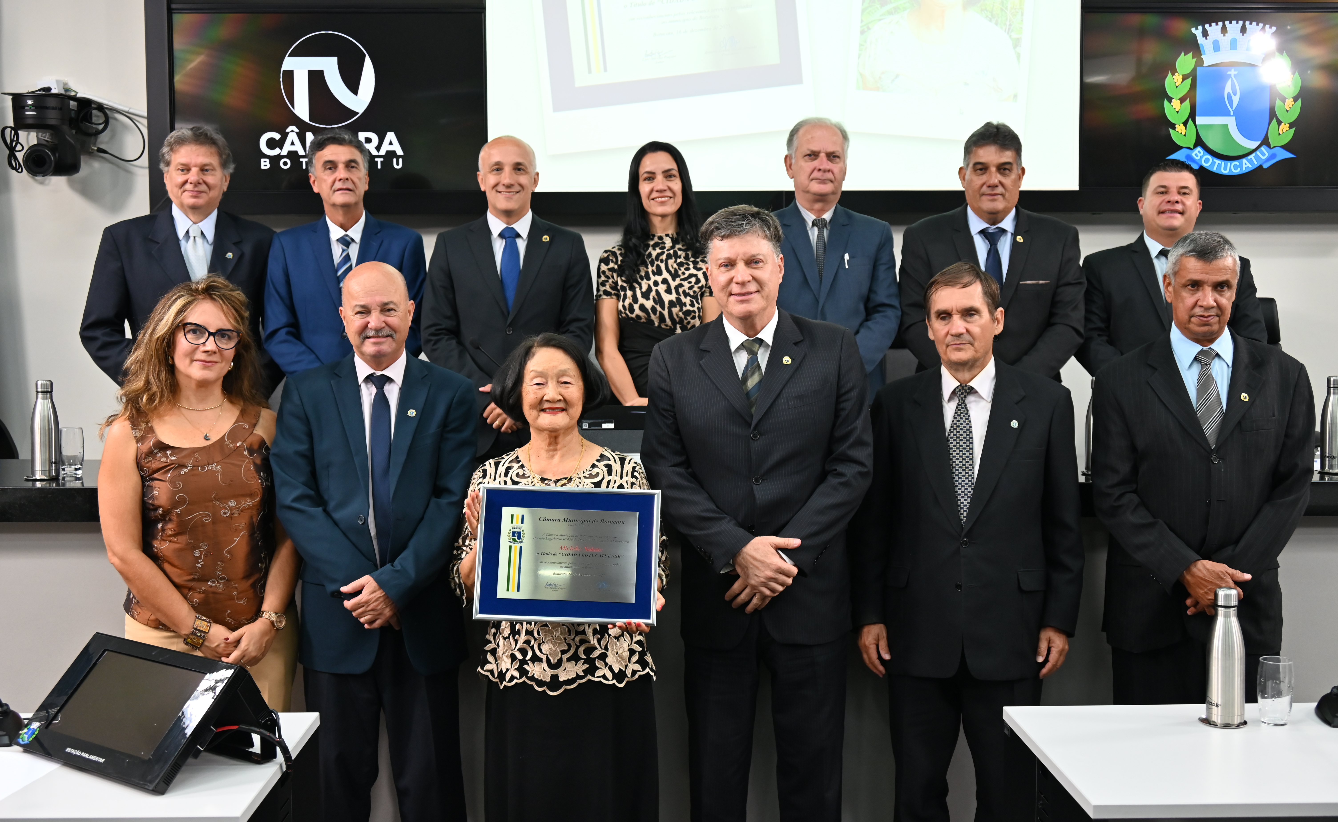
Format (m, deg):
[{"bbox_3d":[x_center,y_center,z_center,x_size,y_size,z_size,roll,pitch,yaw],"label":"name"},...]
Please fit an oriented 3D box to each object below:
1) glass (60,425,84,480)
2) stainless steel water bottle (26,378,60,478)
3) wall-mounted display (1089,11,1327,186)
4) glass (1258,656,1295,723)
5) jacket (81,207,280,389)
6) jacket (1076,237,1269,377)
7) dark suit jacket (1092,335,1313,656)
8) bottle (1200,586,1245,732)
[{"bbox_3d":[-1.520,0.106,3.881,0.067,0.123,0.067,0,4,-1],"label":"glass"},{"bbox_3d":[-1.647,0.050,4.011,0.075,0.257,0.075,0,4,0],"label":"stainless steel water bottle"},{"bbox_3d":[1.989,-1.101,5.408,1.100,0.635,0.070,0,4,-2],"label":"wall-mounted display"},{"bbox_3d":[1.150,0.531,2.889,0.069,0.119,0.069,0,4,-1],"label":"glass"},{"bbox_3d":[-1.454,-0.230,4.605,0.610,0.770,0.320,-1,4,-13],"label":"jacket"},{"bbox_3d":[1.522,-0.161,4.645,0.570,0.760,0.310,1,4,18],"label":"jacket"},{"bbox_3d":[1.194,0.191,3.426,0.495,0.726,0.350,0,4,8],"label":"dark suit jacket"},{"bbox_3d":[1.072,0.471,2.932,0.075,0.257,0.075,0,4,0],"label":"bottle"}]

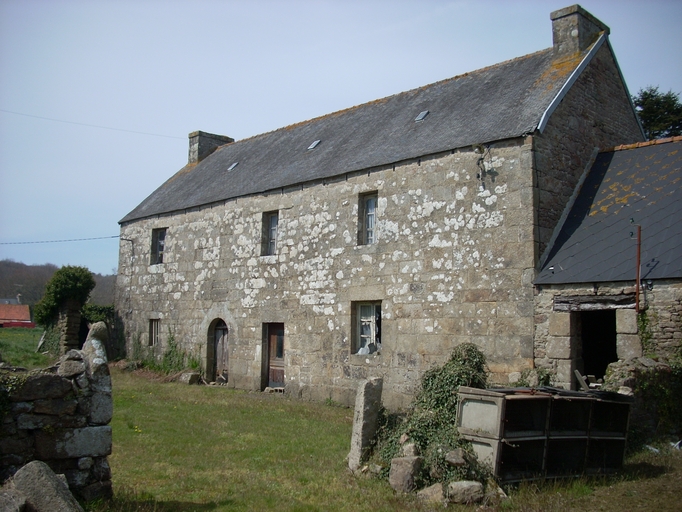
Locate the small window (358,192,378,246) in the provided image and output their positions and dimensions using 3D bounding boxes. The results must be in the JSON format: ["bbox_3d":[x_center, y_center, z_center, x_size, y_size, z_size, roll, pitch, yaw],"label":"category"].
[{"bbox_3d":[0.833,-1.004,19.796,0.220,1.430,0.740,9,-10,-43],"label":"small window"}]

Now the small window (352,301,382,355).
[{"bbox_3d":[0.763,1.915,19.410,0.220,1.420,1.120,9,-10,-43],"label":"small window"}]

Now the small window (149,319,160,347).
[{"bbox_3d":[-6.863,2.869,27.247,0.200,1.000,0.750,9,-10,-43],"label":"small window"}]

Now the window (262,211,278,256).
[{"bbox_3d":[-2.126,-0.689,22.852,0.220,1.400,0.810,9,-10,-43],"label":"window"}]

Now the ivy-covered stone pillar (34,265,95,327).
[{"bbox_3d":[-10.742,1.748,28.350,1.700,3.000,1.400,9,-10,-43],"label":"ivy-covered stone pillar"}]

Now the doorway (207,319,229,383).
[{"bbox_3d":[-3.977,3.165,24.216,0.300,2.160,1.200,9,-10,-43],"label":"doorway"}]

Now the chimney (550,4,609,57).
[{"bbox_3d":[6.444,-5.651,19.585,1.800,1.400,0.780,9,-10,-43],"label":"chimney"}]

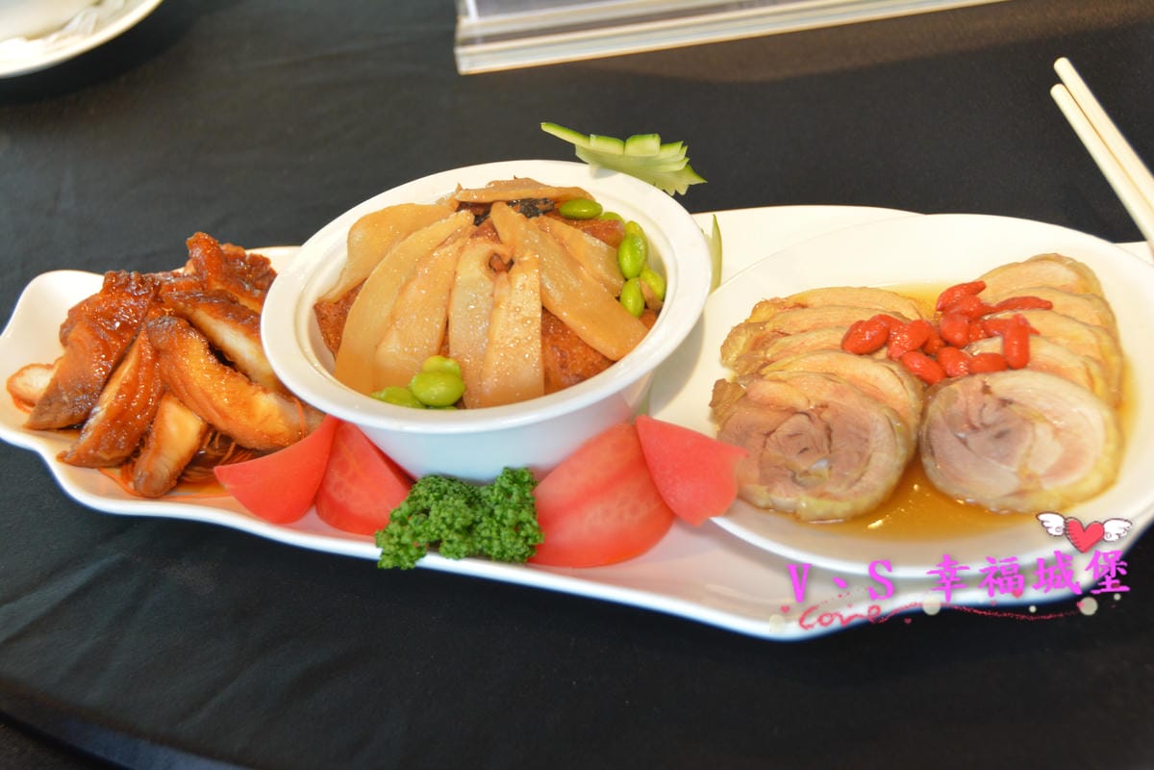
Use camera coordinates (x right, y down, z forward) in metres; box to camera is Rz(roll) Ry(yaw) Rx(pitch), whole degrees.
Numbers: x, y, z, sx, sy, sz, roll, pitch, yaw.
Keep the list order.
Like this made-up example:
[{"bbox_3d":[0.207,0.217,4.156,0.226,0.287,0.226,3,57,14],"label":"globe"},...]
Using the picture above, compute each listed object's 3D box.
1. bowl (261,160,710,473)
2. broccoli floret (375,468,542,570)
[{"bbox_3d":[-0.028,-0.011,0.783,0.156,0.061,0.156,-5,38,4],"label":"bowl"},{"bbox_3d":[-0.039,0.045,0.731,0.055,0.029,0.036,-9,38,0],"label":"broccoli floret"}]

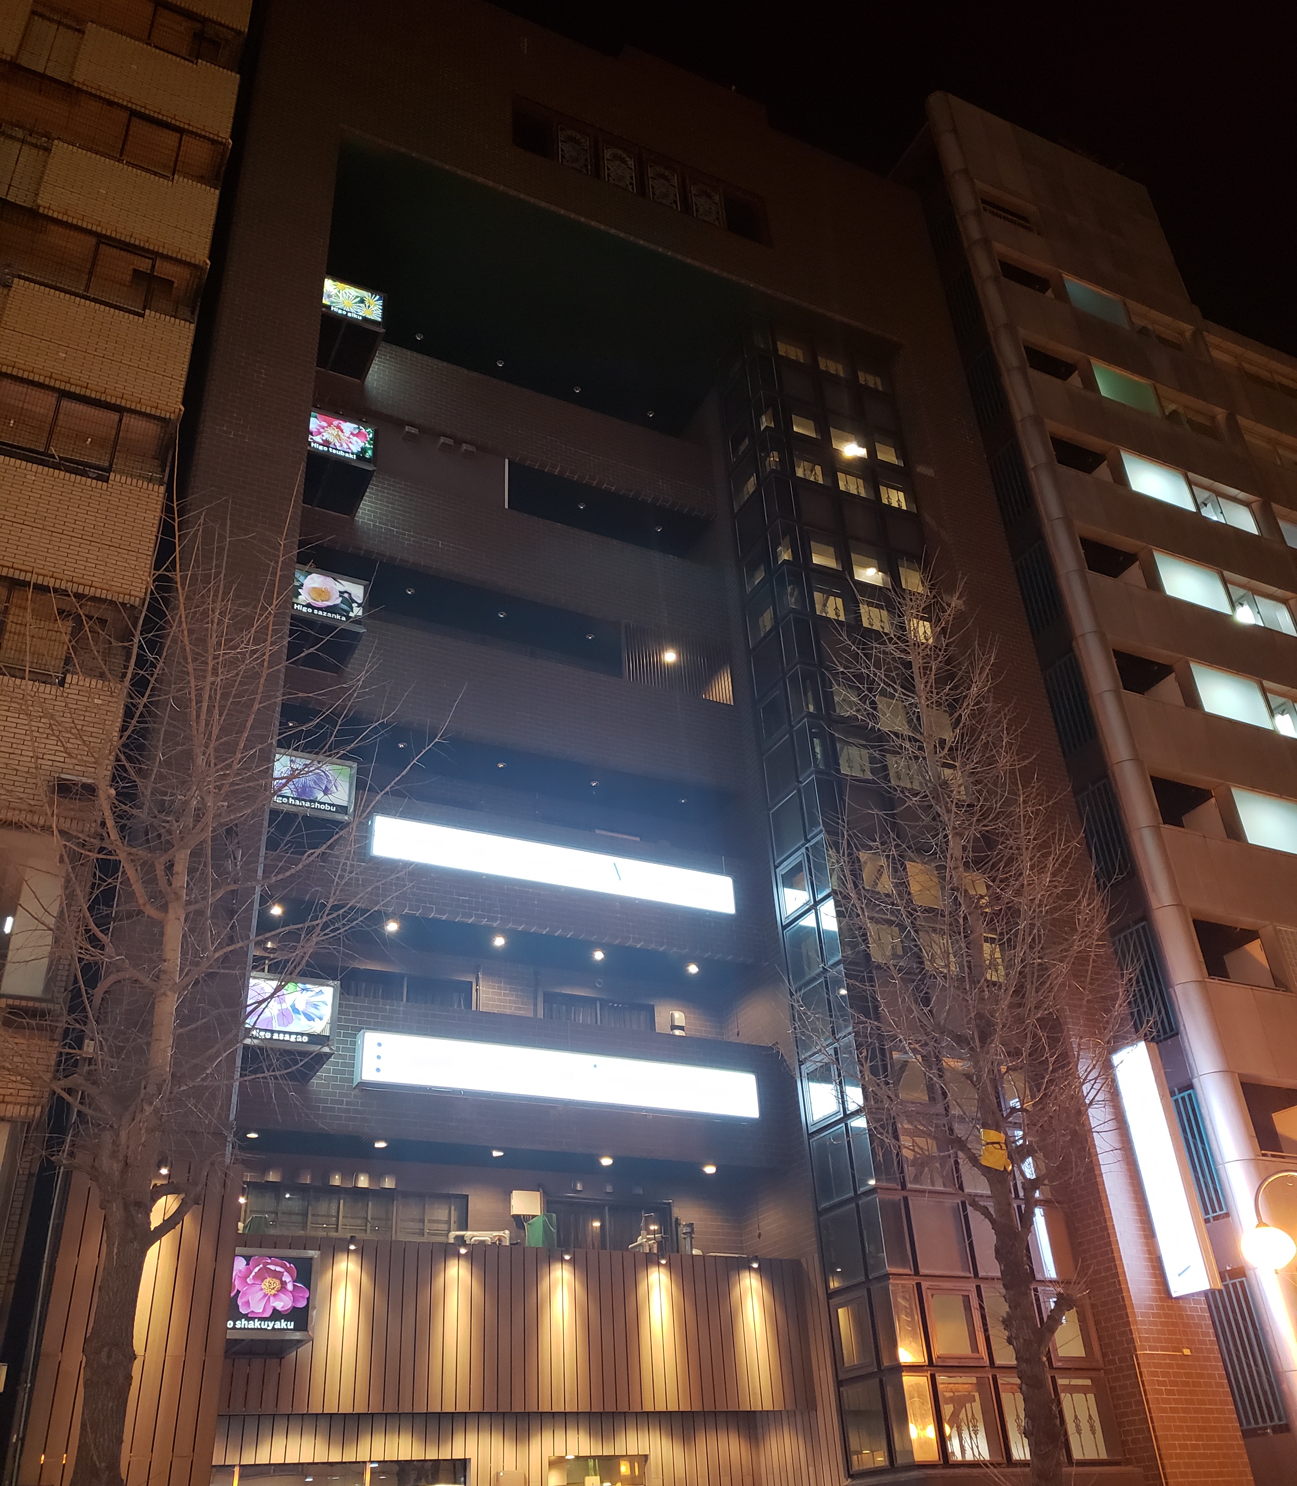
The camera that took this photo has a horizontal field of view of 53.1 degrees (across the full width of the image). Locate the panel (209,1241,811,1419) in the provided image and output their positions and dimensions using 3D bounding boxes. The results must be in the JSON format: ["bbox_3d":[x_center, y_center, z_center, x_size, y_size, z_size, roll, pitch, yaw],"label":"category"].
[{"bbox_3d":[-1.345,6.926,15.417,7.650,1.806,0.200,12,-35,-24],"label":"panel"}]

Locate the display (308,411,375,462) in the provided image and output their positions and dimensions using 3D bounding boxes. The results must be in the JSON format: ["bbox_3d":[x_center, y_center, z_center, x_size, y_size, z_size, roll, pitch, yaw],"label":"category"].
[{"bbox_3d":[-4.687,-4.559,19.542,1.140,0.838,0.200,12,-35,-24],"label":"display"}]

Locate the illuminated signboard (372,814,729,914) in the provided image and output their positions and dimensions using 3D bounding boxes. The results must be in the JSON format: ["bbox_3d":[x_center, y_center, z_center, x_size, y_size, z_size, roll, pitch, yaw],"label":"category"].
[{"bbox_3d":[-1.230,1.813,18.590,5.580,0.612,0.200,12,-35,-24],"label":"illuminated signboard"}]

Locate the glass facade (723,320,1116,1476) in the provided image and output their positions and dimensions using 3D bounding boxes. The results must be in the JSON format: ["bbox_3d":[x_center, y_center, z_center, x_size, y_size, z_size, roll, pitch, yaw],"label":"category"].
[{"bbox_3d":[3.557,0.666,20.454,3.040,18.872,1.270,12,-35,-24],"label":"glass facade"}]

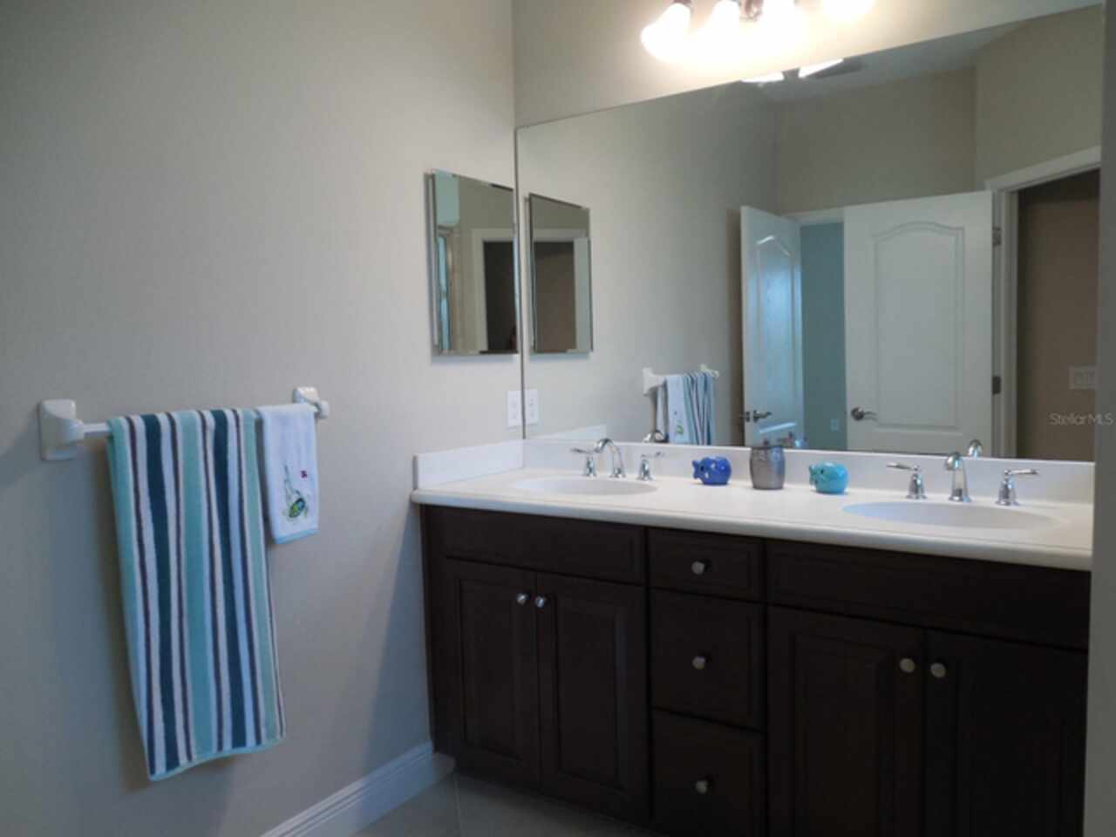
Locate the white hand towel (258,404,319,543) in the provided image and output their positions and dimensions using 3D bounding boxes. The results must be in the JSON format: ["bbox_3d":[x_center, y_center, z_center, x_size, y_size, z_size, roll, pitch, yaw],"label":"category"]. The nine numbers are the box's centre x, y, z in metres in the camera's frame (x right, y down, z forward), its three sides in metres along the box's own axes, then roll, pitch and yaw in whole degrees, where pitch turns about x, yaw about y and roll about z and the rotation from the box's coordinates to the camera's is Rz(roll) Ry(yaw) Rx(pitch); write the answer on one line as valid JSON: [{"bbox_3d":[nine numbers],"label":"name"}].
[{"bbox_3d":[-0.640,0.127,1.930,0.060,0.320,0.150,1,5,33],"label":"white hand towel"}]

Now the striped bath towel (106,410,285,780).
[{"bbox_3d":[-0.769,0.363,1.743,0.075,0.765,0.355,1,5,33],"label":"striped bath towel"}]

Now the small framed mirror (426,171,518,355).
[{"bbox_3d":[-0.261,-0.486,2.597,0.026,0.555,0.410,1,5,33],"label":"small framed mirror"}]

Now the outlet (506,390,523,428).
[{"bbox_3d":[-0.144,-0.032,2.808,0.009,0.119,0.075,1,5,33],"label":"outlet"}]

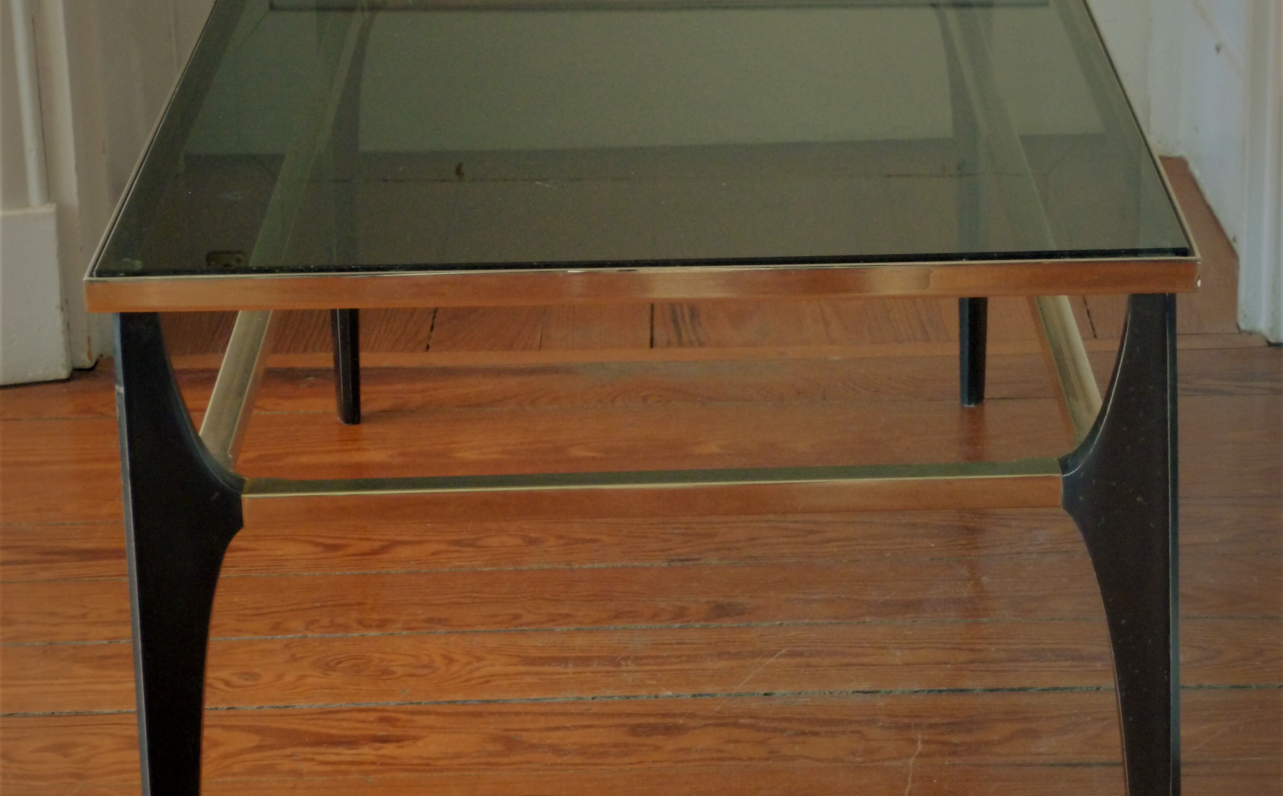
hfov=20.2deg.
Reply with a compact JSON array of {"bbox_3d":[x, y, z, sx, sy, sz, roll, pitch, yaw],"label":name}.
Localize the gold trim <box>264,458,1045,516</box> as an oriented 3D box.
[{"bbox_3d":[0.005,0.043,1.628,0.367,0.016,0.020,-2,20,1],"label":"gold trim"}]

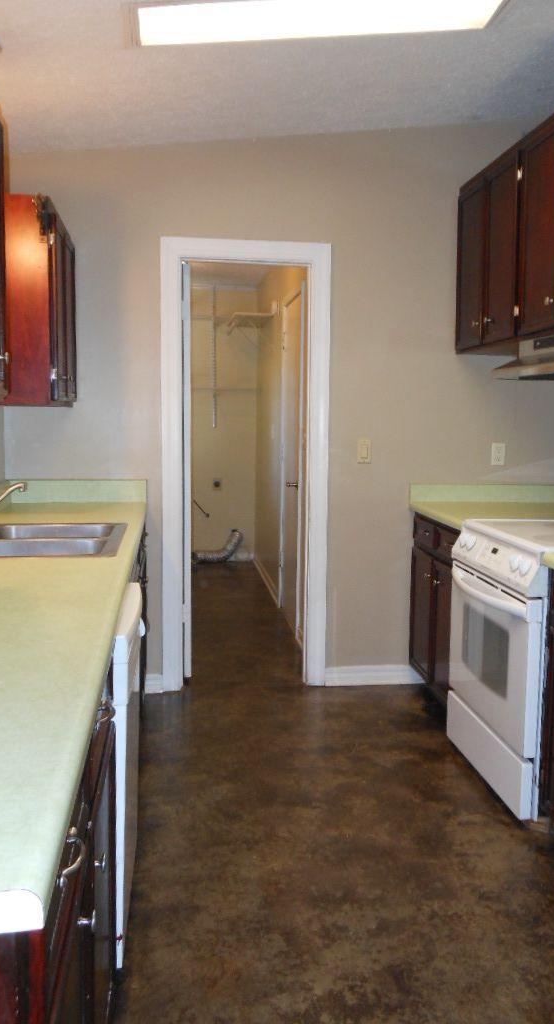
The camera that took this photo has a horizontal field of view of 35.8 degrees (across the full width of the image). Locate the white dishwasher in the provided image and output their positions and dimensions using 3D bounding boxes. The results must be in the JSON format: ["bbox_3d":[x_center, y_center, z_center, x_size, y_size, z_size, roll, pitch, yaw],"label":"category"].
[{"bbox_3d":[-0.636,0.609,2.053,0.608,0.780,0.610,0,6,-7],"label":"white dishwasher"}]

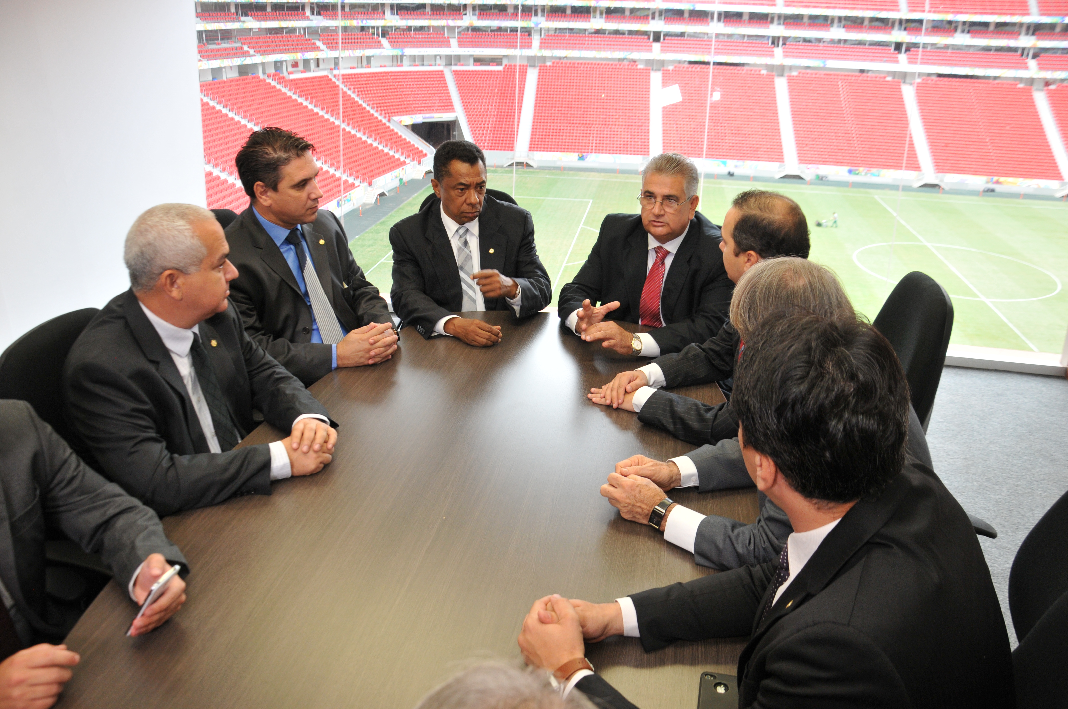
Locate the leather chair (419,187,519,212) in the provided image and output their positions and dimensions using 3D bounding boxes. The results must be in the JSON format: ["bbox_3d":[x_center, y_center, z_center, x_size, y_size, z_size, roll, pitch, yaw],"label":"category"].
[{"bbox_3d":[-0.211,0.021,2.669,0.600,1.065,0.620,-1,23,-5],"label":"leather chair"}]

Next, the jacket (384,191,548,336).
[{"bbox_3d":[-0.186,-0.166,2.555,0.540,0.610,0.540,-1,23,-5],"label":"jacket"}]

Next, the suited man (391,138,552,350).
[{"bbox_3d":[-0.189,-0.034,2.558,0.550,1.255,0.740,-1,23,-5],"label":"suited man"}]

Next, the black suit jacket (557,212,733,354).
[{"bbox_3d":[0.354,-0.132,2.510,0.550,0.610,0.540,6,24,11],"label":"black suit jacket"}]

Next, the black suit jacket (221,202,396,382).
[{"bbox_3d":[-0.649,-0.063,2.224,0.540,0.640,0.520,18,28,33],"label":"black suit jacket"}]

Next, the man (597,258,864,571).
[{"bbox_3d":[0.409,0.418,1.548,0.720,1.255,0.550,3,23,3],"label":"man"}]

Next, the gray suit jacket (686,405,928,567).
[{"bbox_3d":[0.467,0.312,1.502,0.520,0.600,0.530,3,23,3],"label":"gray suit jacket"}]

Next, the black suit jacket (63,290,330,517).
[{"bbox_3d":[-0.705,0.181,1.720,0.530,0.610,0.540,15,27,29],"label":"black suit jacket"}]

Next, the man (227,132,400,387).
[{"bbox_3d":[-0.632,0.051,2.251,0.760,1.320,0.550,18,28,33],"label":"man"}]

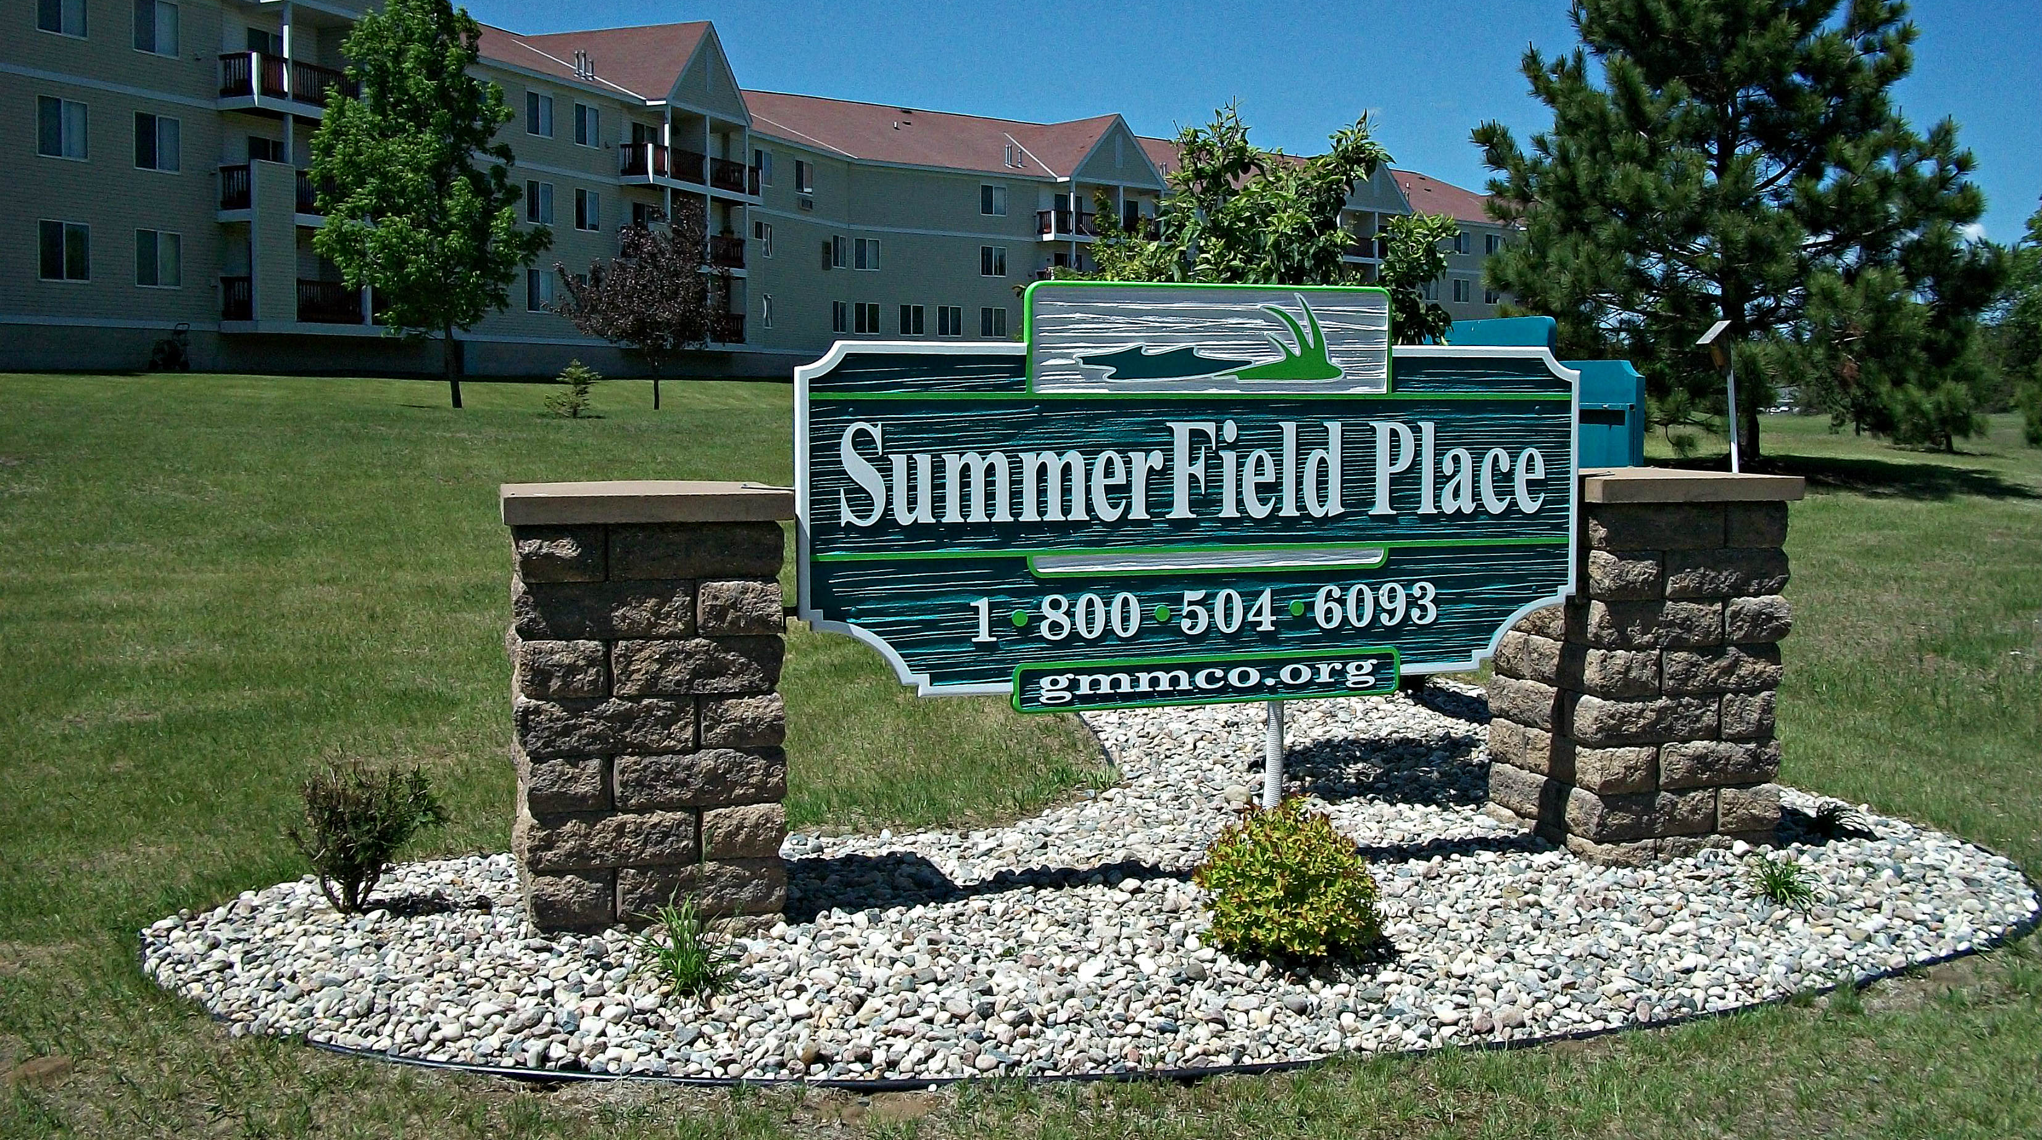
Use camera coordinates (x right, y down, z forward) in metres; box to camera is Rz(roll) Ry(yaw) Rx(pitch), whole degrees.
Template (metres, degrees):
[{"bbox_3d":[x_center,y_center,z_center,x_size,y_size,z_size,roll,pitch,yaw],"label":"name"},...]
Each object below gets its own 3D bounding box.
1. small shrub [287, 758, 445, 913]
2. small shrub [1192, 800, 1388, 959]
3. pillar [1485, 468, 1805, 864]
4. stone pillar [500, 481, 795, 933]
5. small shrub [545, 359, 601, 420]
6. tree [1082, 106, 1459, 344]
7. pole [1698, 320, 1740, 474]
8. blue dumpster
[{"bbox_3d":[-1.781,0.727,5.174,0.420,0.423,0.400,-2,6,-19],"label":"small shrub"},{"bbox_3d":[0.694,0.783,5.007,0.475,0.358,0.470,1,5,8],"label":"small shrub"},{"bbox_3d":[1.986,0.273,6.222,0.748,1.175,0.757,-2,5,-18],"label":"pillar"},{"bbox_3d":[-1.064,0.344,5.339,0.744,1.145,0.748,-1,5,-16],"label":"stone pillar"},{"bbox_3d":[-7.301,-2.948,30.675,0.970,0.942,0.970,-1,5,-13],"label":"small shrub"},{"bbox_3d":[1.250,-1.132,10.440,2.300,2.812,2.300,1,5,7],"label":"tree"},{"bbox_3d":[3.726,-0.459,9.998,0.200,1.729,0.150,-5,6,-22],"label":"pole"},{"bbox_3d":[4.658,-1.363,17.346,2.000,1.905,1.300,2,6,23],"label":"blue dumpster"}]

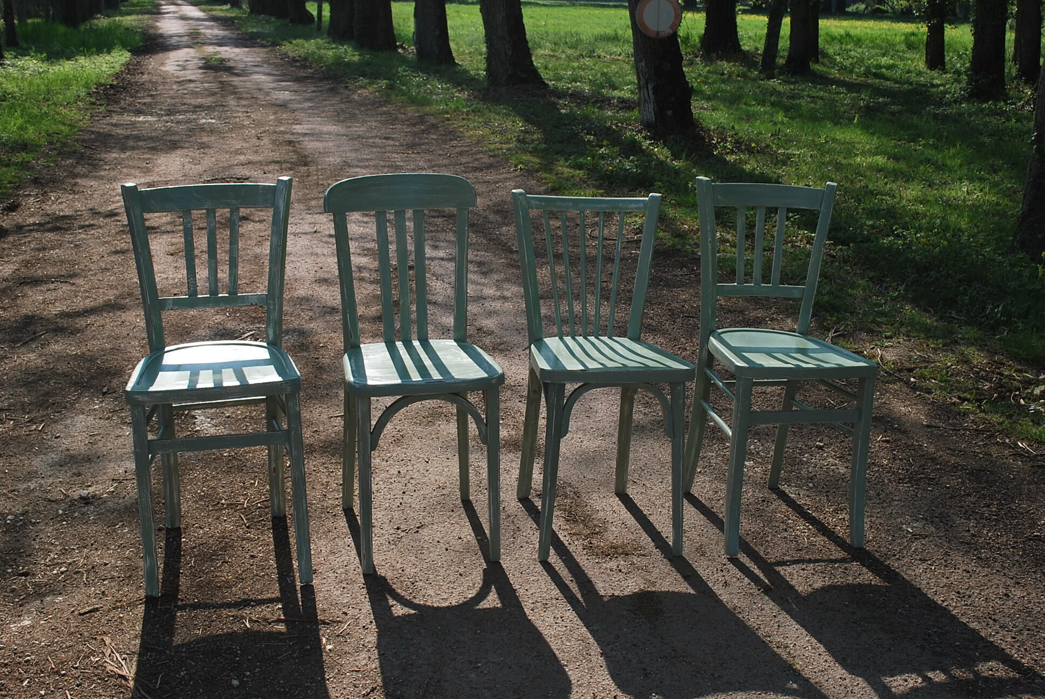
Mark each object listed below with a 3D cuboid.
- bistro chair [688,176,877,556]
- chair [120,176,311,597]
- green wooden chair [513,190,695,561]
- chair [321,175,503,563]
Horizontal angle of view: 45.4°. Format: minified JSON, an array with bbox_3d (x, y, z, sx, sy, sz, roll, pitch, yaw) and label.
[{"bbox_3d":[0.630,0.020,3.181,0.380,0.867,0.473,-2,14,-12],"label":"bistro chair"},{"bbox_3d":[-0.701,0.065,2.913,0.395,0.866,0.480,-2,14,-13],"label":"chair"},{"bbox_3d":[0.181,0.044,3.138,0.385,0.836,0.489,-1,13,-10],"label":"green wooden chair"},{"bbox_3d":[-0.255,0.036,3.053,0.380,0.875,0.474,-2,14,-13],"label":"chair"}]

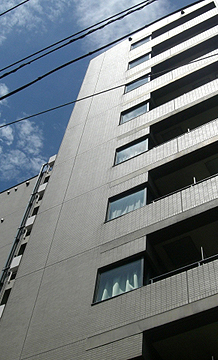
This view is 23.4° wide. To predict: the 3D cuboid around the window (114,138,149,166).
[{"bbox_3d":[0.700,-0.821,15.399,1.066,0.960,0.100,-24,-65,18],"label":"window"}]

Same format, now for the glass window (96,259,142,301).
[{"bbox_3d":[0.238,2.010,10.582,1.066,0.960,0.100,-24,-65,18],"label":"glass window"}]

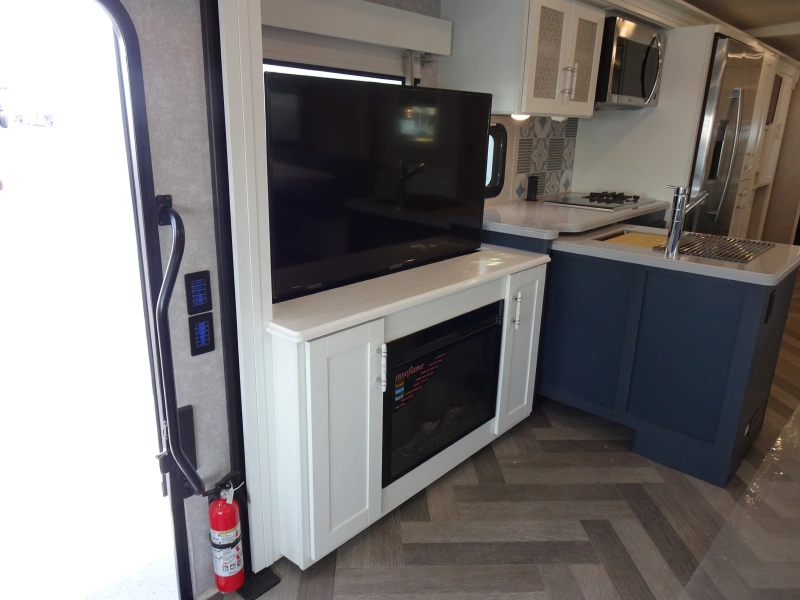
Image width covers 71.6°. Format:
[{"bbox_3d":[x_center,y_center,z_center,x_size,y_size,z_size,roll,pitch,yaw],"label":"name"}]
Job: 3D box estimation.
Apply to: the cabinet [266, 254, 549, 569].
[{"bbox_3d":[-0.038,0.244,2.221,0.650,0.768,1.361,16,23,40],"label":"cabinet"}]

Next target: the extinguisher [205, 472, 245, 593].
[{"bbox_3d":[-0.487,0.649,1.550,0.086,0.335,0.114,16,23,40],"label":"extinguisher"}]

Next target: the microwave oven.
[{"bbox_3d":[1.219,-1.360,3.276,0.433,0.420,0.760,16,23,40],"label":"microwave oven"}]

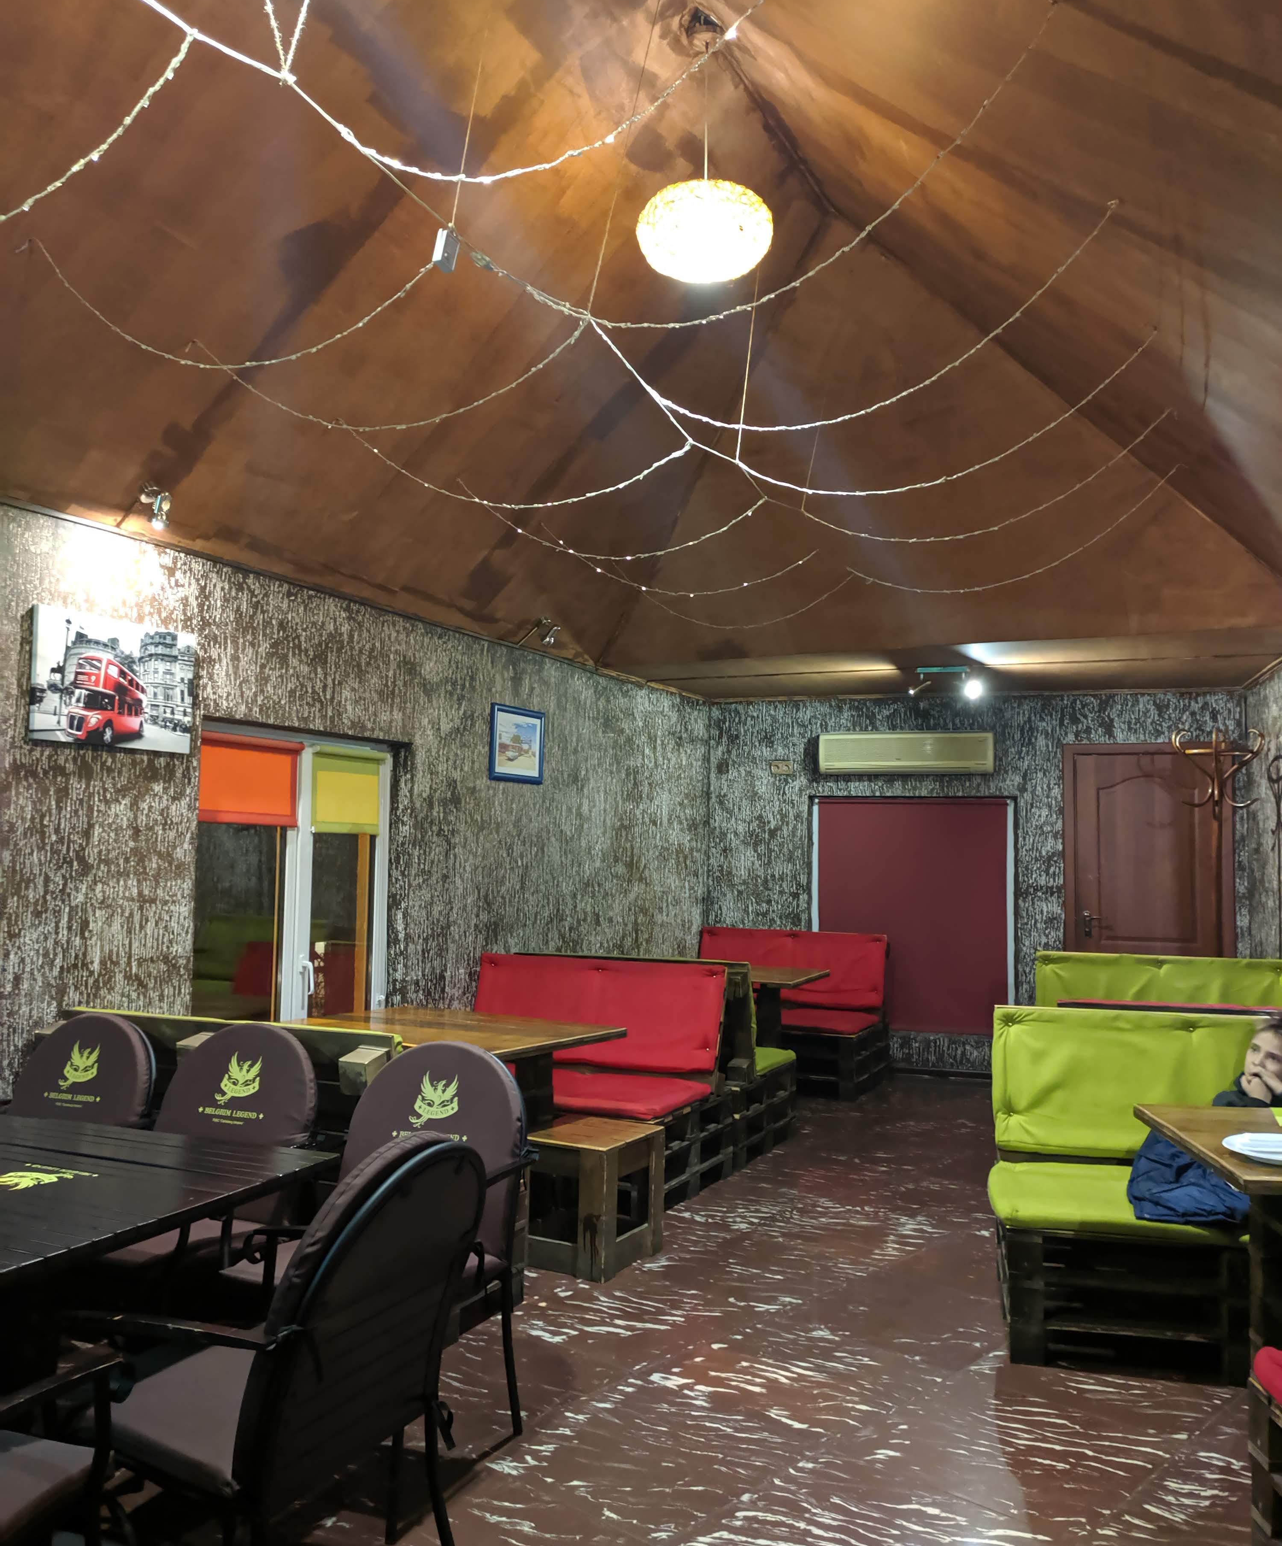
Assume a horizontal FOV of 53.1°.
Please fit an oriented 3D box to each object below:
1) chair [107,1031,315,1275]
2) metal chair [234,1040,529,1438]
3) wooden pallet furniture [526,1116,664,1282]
[{"bbox_3d":[-1.176,1.098,3.147,0.575,0.896,0.616,-1,-4,23],"label":"chair"},{"bbox_3d":[-0.643,1.103,2.968,0.600,0.890,0.630,-1,-4,24],"label":"metal chair"},{"bbox_3d":[-0.156,1.424,4.325,0.317,0.418,0.392,-1,-4,29],"label":"wooden pallet furniture"}]

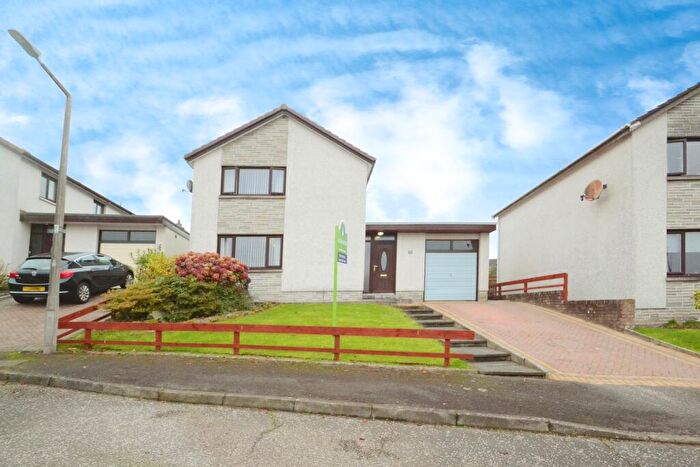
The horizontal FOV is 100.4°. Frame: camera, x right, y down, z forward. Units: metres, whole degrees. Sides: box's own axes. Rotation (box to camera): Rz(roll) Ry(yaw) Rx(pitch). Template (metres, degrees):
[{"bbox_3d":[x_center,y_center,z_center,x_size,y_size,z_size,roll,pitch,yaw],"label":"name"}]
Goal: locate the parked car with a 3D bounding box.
[{"bbox_3d":[-9.950,1.530,11.000,1.810,1.500,4.420,2,-3,-12],"label":"parked car"}]

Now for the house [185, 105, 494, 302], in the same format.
[{"bbox_3d":[-0.450,-1.050,15.800,12.500,7.950,8.600,1,-3,-3],"label":"house"}]

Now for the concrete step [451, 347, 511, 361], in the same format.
[{"bbox_3d":[2.620,2.420,5.850,1.050,0.150,0.550,1,-3,-3],"label":"concrete step"}]

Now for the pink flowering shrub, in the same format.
[{"bbox_3d":[-4.750,1.250,10.100,2.300,1.250,1.700,1,-3,-3],"label":"pink flowering shrub"}]

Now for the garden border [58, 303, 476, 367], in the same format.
[{"bbox_3d":[-2.300,2.170,6.500,9.300,0.880,1.300,0,-3,12],"label":"garden border"}]

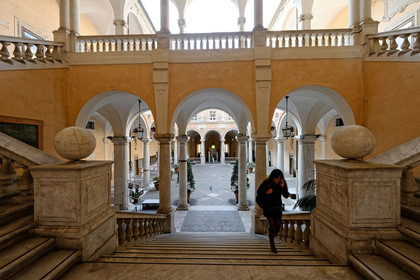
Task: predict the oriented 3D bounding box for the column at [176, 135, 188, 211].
[{"bbox_3d":[-1.668,2.006,10.278,0.730,4.550,0.730,0,-1,1],"label":"column"}]

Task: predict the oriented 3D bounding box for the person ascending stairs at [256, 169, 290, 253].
[{"bbox_3d":[1.159,1.291,2.980,0.600,1.600,0.500,0,0,-3],"label":"person ascending stairs"}]

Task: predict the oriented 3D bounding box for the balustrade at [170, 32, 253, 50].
[{"bbox_3d":[0.082,-3.715,6.331,3.200,0.700,0.270,0,-1,1],"label":"balustrade"}]

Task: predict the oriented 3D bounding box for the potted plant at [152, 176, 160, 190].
[{"bbox_3d":[-4.557,3.796,14.423,0.900,1.180,0.900,0,-1,1],"label":"potted plant"}]

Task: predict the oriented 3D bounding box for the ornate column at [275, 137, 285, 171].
[{"bbox_3d":[6.916,2.413,16.251,0.850,5.125,0.850,0,0,1],"label":"ornate column"}]

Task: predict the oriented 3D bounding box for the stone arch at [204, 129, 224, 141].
[{"bbox_3d":[0.733,-1.120,34.184,4.600,2.449,0.750,0,0,1],"label":"stone arch"}]

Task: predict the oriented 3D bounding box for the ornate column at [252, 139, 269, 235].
[{"bbox_3d":[2.376,2.027,7.549,0.820,4.544,0.820,0,0,1],"label":"ornate column"}]

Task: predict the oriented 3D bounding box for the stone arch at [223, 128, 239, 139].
[{"bbox_3d":[4.886,-1.169,34.095,4.500,2.338,0.750,0,0,1],"label":"stone arch"}]

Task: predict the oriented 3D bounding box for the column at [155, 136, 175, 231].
[{"bbox_3d":[-2.097,2.053,7.645,0.820,4.602,0.820,0,0,1],"label":"column"}]

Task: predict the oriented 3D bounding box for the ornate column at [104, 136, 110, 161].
[{"bbox_3d":[-9.547,2.155,15.165,0.400,4.550,0.620,0,-1,1],"label":"ornate column"}]

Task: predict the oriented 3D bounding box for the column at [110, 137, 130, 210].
[{"bbox_3d":[-6.451,2.428,11.836,1.250,5.364,1.100,0,0,1],"label":"column"}]

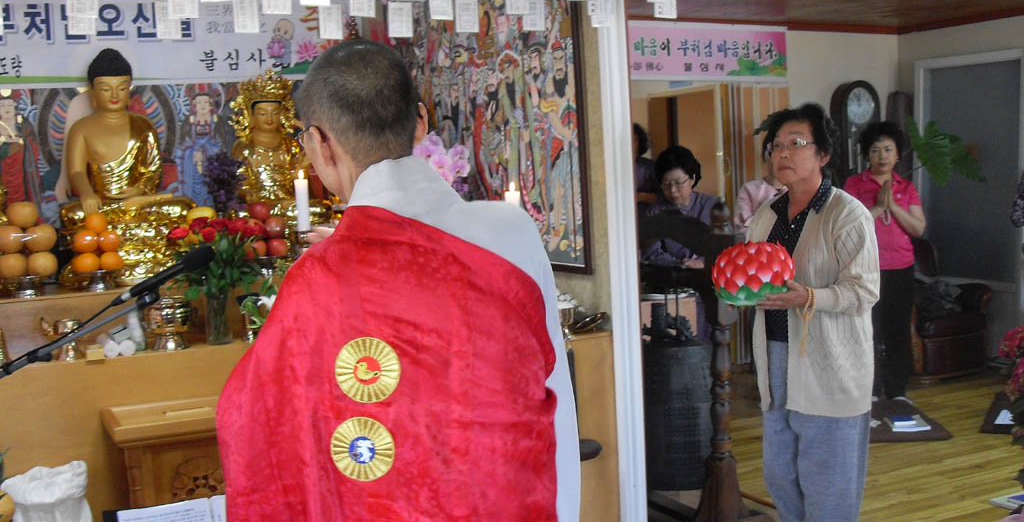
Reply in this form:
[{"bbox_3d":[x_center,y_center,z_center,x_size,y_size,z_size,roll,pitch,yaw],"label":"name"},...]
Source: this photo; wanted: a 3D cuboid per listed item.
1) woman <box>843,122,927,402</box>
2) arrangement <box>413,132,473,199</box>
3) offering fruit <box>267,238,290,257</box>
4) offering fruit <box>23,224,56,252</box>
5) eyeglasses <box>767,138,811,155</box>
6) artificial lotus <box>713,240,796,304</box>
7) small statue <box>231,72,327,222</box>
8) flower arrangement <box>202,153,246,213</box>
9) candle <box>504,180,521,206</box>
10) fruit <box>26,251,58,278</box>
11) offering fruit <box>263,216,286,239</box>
[{"bbox_3d":[2.065,-0.011,6.077,0.470,1.570,0.340,-1,5,21],"label":"woman"},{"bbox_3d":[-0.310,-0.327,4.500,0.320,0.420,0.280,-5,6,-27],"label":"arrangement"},{"bbox_3d":[-0.840,-0.049,3.930,0.080,0.071,0.080,-5,6,-27],"label":"offering fruit"},{"bbox_3d":[-1.522,-0.076,3.530,0.104,0.094,0.104,-5,6,-27],"label":"offering fruit"},{"bbox_3d":[0.900,-0.366,3.459,0.138,0.043,0.135,1,6,41],"label":"eyeglasses"},{"bbox_3d":[0.727,0.039,3.300,0.252,0.190,0.252,0,5,27],"label":"artificial lotus"},{"bbox_3d":[-1.048,-0.503,4.891,0.420,0.700,0.330,-5,5,-27],"label":"small statue"},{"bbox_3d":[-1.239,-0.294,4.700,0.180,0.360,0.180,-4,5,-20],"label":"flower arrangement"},{"bbox_3d":[0.007,-0.204,4.100,0.055,0.200,0.055,-2,5,0],"label":"candle"},{"bbox_3d":[-1.758,0.011,4.106,0.117,0.100,0.117,-5,5,-27],"label":"fruit"},{"bbox_3d":[-0.952,-0.132,4.400,0.083,0.084,0.083,-4,5,-20],"label":"offering fruit"}]

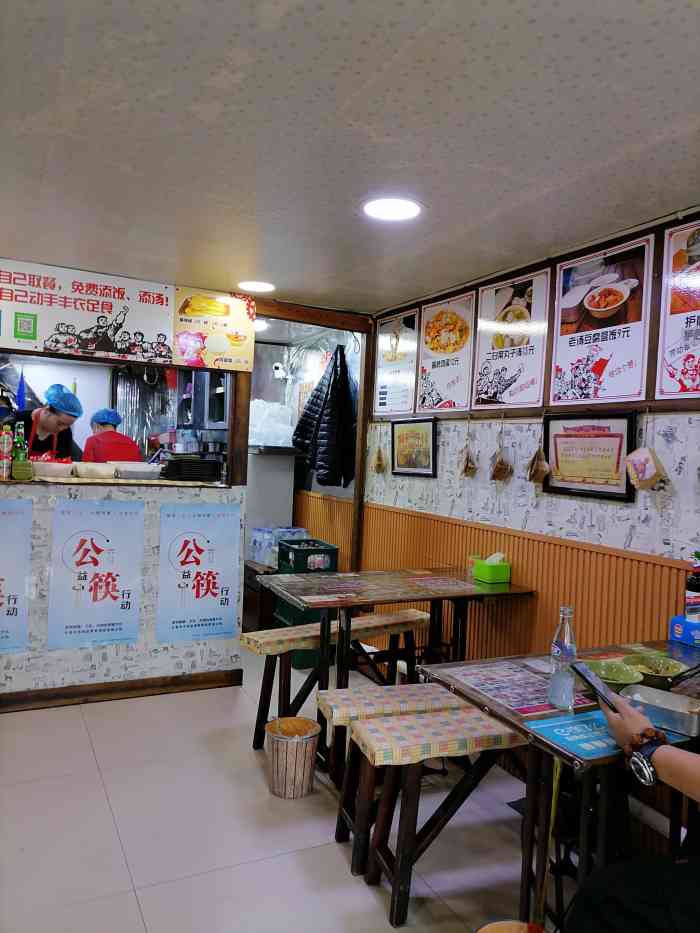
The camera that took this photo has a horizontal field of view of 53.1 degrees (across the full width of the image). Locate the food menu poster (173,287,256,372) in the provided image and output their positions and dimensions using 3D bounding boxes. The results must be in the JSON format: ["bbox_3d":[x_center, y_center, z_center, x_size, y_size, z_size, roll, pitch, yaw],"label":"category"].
[{"bbox_3d":[-0.704,-0.709,3.676,0.432,0.400,0.010,2,1,-26],"label":"food menu poster"}]

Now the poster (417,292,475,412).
[{"bbox_3d":[0.455,-0.535,3.384,0.020,0.545,0.455,2,1,-26],"label":"poster"}]

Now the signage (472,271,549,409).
[{"bbox_3d":[0.669,-0.515,2.949,0.020,0.545,0.465,2,1,-26],"label":"signage"}]

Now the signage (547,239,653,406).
[{"bbox_3d":[0.905,-0.510,2.559,0.010,0.553,0.452,2,1,-26],"label":"signage"}]

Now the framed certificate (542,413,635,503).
[{"bbox_3d":[0.863,-0.038,2.560,0.030,0.297,0.447,2,2,-26],"label":"framed certificate"}]

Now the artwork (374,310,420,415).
[{"bbox_3d":[0.245,-0.555,3.812,0.020,0.540,0.440,2,1,-26],"label":"artwork"}]

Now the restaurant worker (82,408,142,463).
[{"bbox_3d":[-1.723,0.359,4.909,0.500,1.530,0.380,2,1,-25],"label":"restaurant worker"}]

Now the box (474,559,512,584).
[{"bbox_3d":[0.605,0.443,2.978,0.115,0.085,0.115,2,1,-26],"label":"box"}]

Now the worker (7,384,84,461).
[{"bbox_3d":[-1.625,0.353,3.729,0.470,1.580,0.430,2,1,-38],"label":"worker"}]

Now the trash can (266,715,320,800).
[{"bbox_3d":[-0.217,1.114,2.680,0.211,0.234,0.211,3,1,0],"label":"trash can"}]

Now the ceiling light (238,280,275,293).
[{"bbox_3d":[-0.465,-0.896,3.517,0.187,0.020,0.187,3,1,0],"label":"ceiling light"}]

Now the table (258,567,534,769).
[{"bbox_3d":[0.155,0.856,2.836,1.009,0.779,0.555,2,1,-26],"label":"table"}]

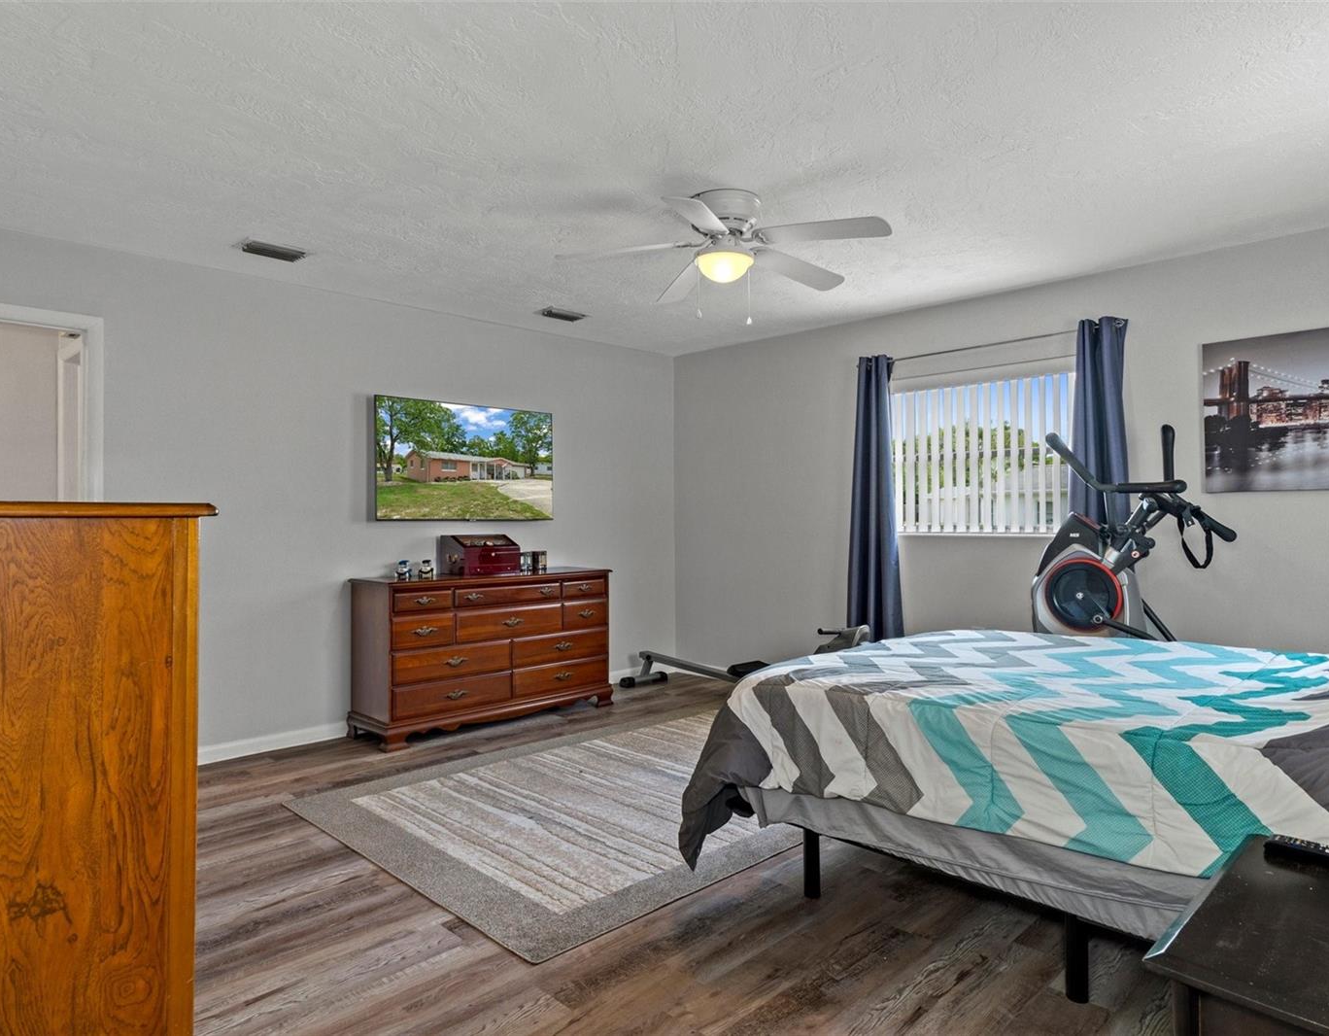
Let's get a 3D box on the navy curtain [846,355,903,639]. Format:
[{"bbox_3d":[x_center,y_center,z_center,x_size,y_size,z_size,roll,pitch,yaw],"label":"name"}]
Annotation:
[{"bbox_3d":[1.264,0.101,4.682,0.121,2.161,0.394,0,1,-43],"label":"navy curtain"}]

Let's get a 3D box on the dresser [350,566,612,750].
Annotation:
[{"bbox_3d":[-1.048,0.785,4.728,1.525,0.879,0.475,0,1,-43],"label":"dresser"}]

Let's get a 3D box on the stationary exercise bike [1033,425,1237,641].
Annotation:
[{"bbox_3d":[2.141,0.422,3.333,0.646,1.656,1.121,0,1,-43],"label":"stationary exercise bike"}]

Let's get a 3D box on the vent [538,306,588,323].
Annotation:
[{"bbox_3d":[-0.626,-1.230,4.746,0.298,0.018,0.207,0,1,-43],"label":"vent"}]

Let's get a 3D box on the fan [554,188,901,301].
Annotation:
[{"bbox_3d":[0.226,-1.052,3.007,1.313,0.328,1.313,0,1,-43],"label":"fan"}]

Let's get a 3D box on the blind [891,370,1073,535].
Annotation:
[{"bbox_3d":[1.778,-0.328,4.327,0.081,0.838,1.121,0,1,-43],"label":"blind"}]

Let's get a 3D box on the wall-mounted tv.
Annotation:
[{"bbox_3d":[-1.197,-0.339,4.769,1.197,0.709,0.066,0,1,-43],"label":"wall-mounted tv"}]

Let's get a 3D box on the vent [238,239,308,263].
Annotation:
[{"bbox_3d":[-1.810,-1.220,3.591,0.283,0.018,0.217,0,1,-43],"label":"vent"}]

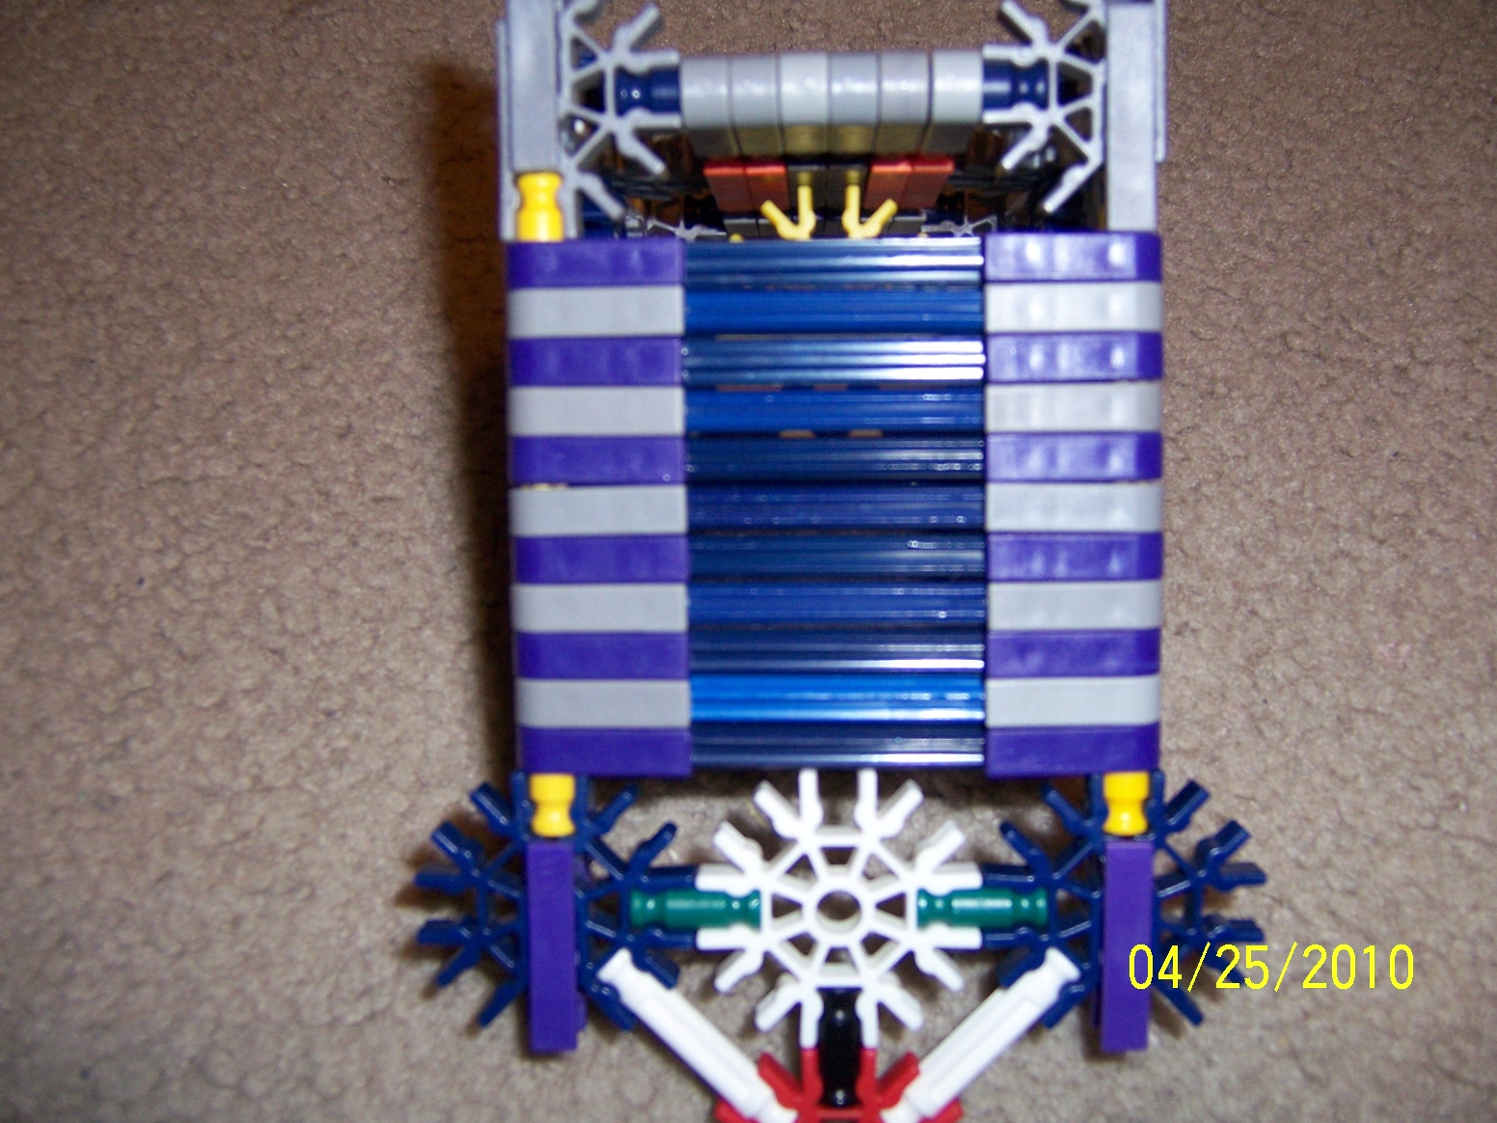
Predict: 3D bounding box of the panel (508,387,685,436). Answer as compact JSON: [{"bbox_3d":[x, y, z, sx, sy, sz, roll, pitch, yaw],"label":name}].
[{"bbox_3d":[-0.019,-0.019,0.186,0.022,0.012,0.006,-1,94,0],"label":"panel"}]

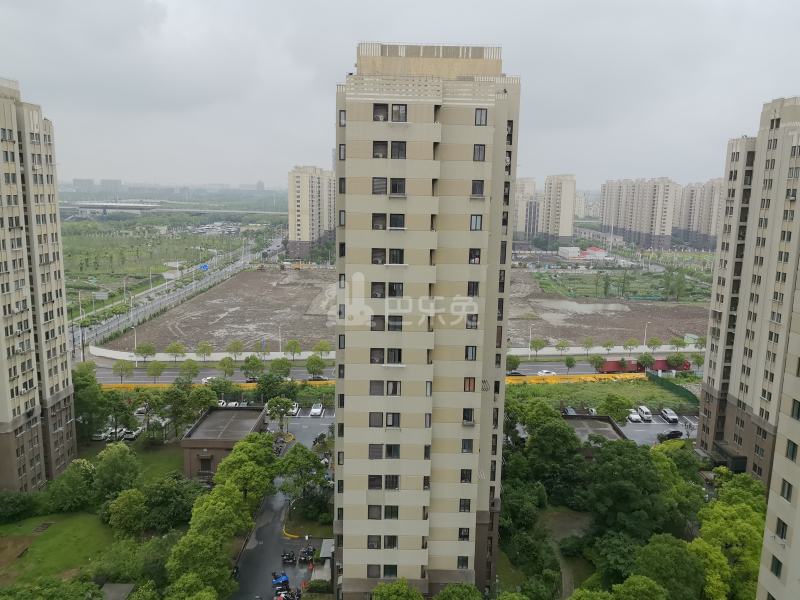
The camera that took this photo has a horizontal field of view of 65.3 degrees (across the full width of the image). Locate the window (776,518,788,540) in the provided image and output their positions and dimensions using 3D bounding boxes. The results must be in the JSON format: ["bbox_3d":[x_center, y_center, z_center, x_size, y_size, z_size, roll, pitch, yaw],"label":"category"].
[{"bbox_3d":[26.435,15.877,43.171,0.150,1.300,1.100,1,10,-2],"label":"window"}]

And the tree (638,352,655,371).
[{"bbox_3d":[62.675,16.458,157.789,3.869,6.295,3.869,1,10,0],"label":"tree"}]

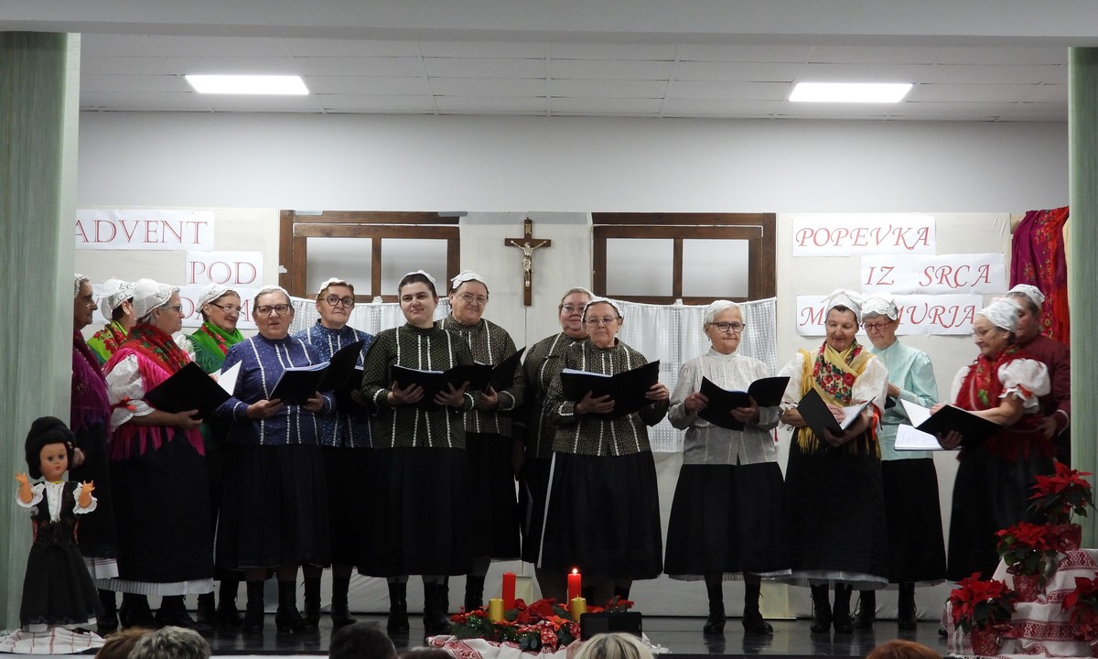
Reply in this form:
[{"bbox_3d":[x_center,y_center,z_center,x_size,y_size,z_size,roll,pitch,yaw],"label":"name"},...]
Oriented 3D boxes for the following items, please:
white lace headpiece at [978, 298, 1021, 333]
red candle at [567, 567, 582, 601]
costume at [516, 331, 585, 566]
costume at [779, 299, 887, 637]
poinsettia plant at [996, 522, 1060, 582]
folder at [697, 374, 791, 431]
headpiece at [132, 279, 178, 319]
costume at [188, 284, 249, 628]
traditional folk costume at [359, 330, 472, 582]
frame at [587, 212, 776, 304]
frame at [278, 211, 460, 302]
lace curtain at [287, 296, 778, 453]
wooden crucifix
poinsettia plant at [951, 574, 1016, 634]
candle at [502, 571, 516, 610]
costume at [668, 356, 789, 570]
[{"bbox_3d":[2.114,-0.071,12.650,0.205,0.165,0.180,3,-4,-28],"label":"white lace headpiece"},{"bbox_3d":[0.111,1.104,11.455,0.058,0.174,0.058,1,-3,0],"label":"red candle"},{"bbox_3d":[0.100,0.580,13.138,0.520,1.140,0.420,1,-3,3],"label":"costume"},{"bbox_3d":[1.369,0.635,12.950,0.530,1.650,0.460,0,-4,8],"label":"costume"},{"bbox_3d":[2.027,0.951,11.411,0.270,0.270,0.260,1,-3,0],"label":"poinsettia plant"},{"bbox_3d":[0.887,0.336,12.300,0.430,0.120,0.300,3,-34,-4],"label":"folder"},{"bbox_3d":[-1.838,-0.143,12.582,0.210,0.188,0.180,-1,-4,21],"label":"headpiece"},{"bbox_3d":[-1.569,0.594,12.790,0.500,1.621,0.420,3,-4,-38],"label":"costume"},{"bbox_3d":[-0.610,0.564,12.350,0.540,1.200,0.440,1,-4,-6],"label":"traditional folk costume"},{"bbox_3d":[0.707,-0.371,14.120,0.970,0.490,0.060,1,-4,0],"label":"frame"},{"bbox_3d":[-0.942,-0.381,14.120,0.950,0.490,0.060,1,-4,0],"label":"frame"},{"bbox_3d":[-0.084,0.231,14.211,2.580,0.825,0.080,1,-3,0],"label":"lace curtain"},{"bbox_3d":[-0.108,-0.352,14.100,0.240,0.460,0.060,1,-4,0],"label":"wooden crucifix"},{"bbox_3d":[1.768,1.114,11.000,0.275,0.265,0.270,1,-4,0],"label":"poinsettia plant"},{"bbox_3d":[-0.169,1.110,11.455,0.058,0.163,0.058,1,-3,0],"label":"candle"},{"bbox_3d":[0.844,0.632,12.783,0.580,1.070,0.450,1,-3,-4],"label":"costume"}]

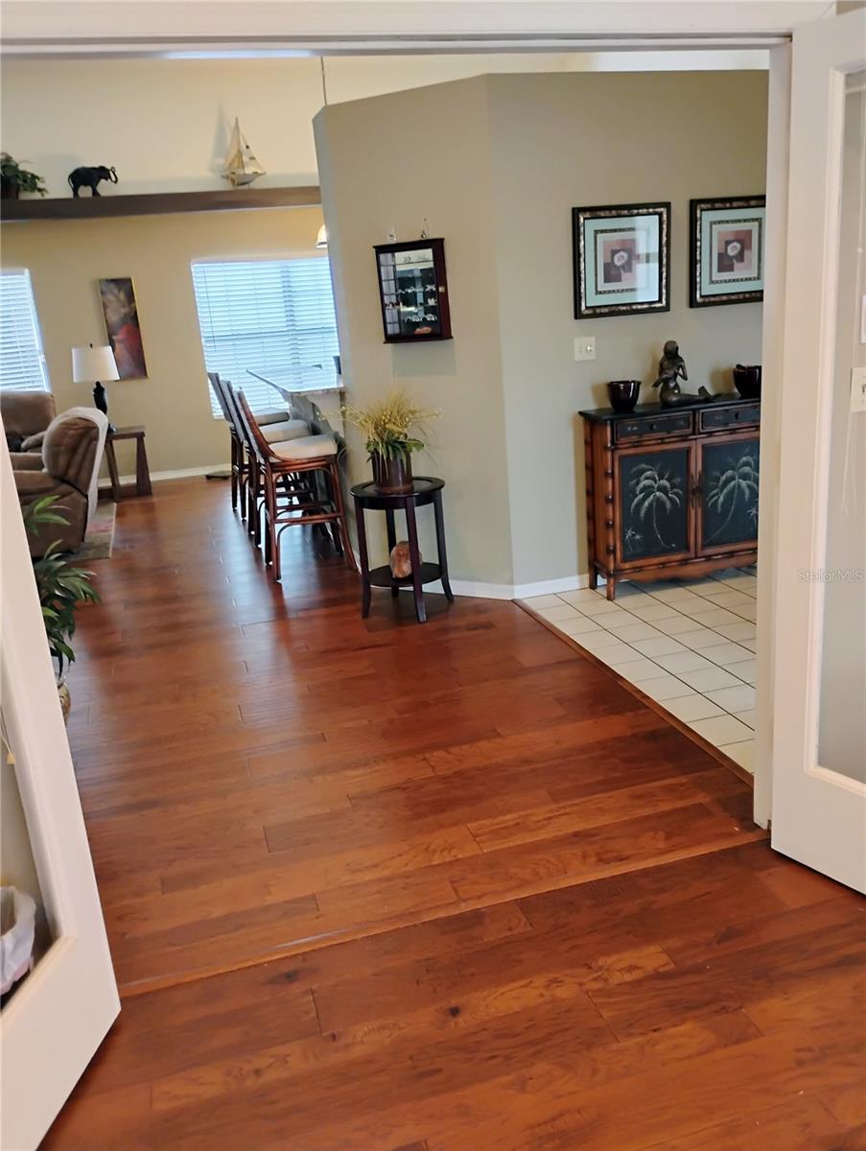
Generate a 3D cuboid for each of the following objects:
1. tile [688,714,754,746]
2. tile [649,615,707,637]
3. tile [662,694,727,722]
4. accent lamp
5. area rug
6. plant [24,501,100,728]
[{"bbox_3d":[1.022,0.546,3.268,0.177,0.010,0.200,-8,16,-14],"label":"tile"},{"bbox_3d":[1.125,0.230,4.300,0.201,0.010,0.202,-9,17,-13],"label":"tile"},{"bbox_3d":[0.980,0.508,3.533,0.197,0.010,0.205,-9,17,-14],"label":"tile"},{"bbox_3d":[-3.137,-1.750,8.762,0.410,0.835,0.410,-8,16,-14],"label":"accent lamp"},{"bbox_3d":[-3.449,-0.265,7.215,1.900,0.012,2.250,-9,17,-14],"label":"area rug"},{"bbox_3d":[-1.458,0.177,3.403,0.540,1.000,0.540,-8,16,-14],"label":"plant"}]

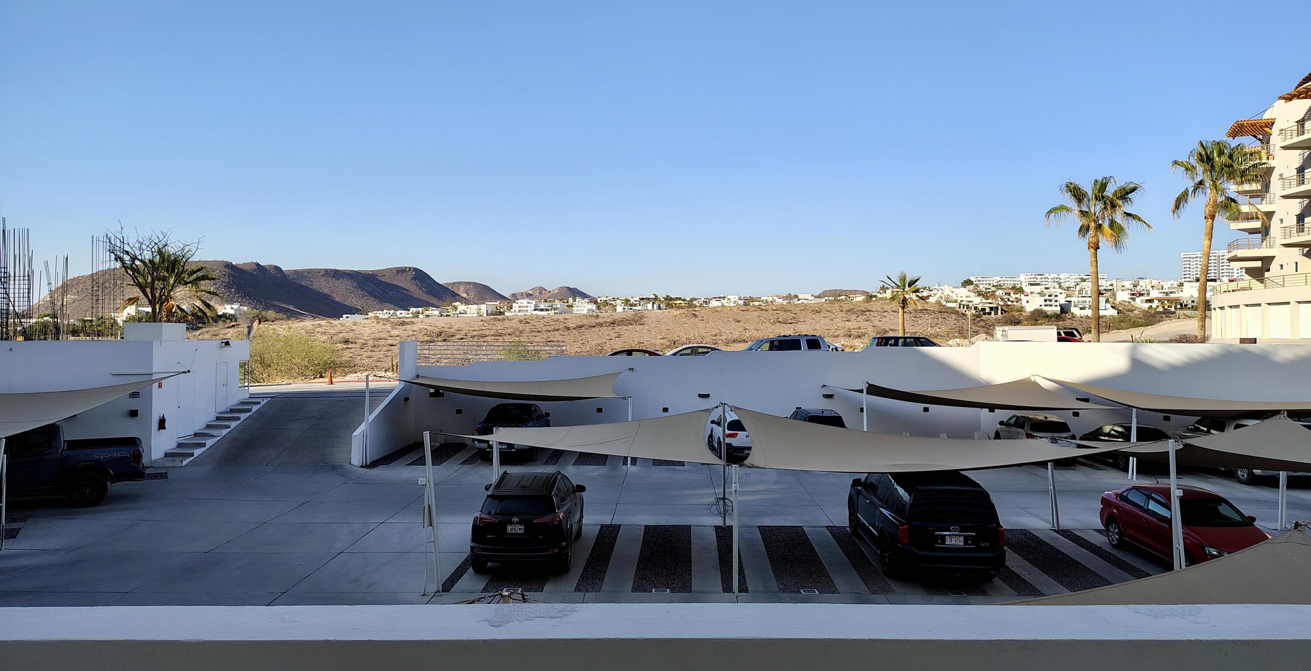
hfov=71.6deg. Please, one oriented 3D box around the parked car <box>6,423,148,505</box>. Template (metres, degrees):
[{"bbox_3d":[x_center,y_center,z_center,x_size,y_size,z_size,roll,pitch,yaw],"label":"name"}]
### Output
[{"bbox_3d":[-15.744,3.279,22.640,5.360,1.920,2.030,0,1,-25],"label":"parked car"}]

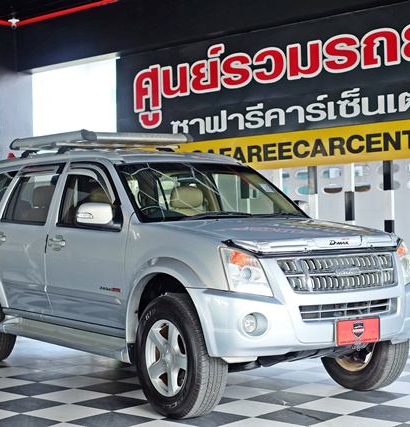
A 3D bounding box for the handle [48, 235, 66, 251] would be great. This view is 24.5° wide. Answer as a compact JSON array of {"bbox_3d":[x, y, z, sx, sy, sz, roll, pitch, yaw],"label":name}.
[{"bbox_3d":[-1.077,0.220,6.847,0.055,0.112,0.240,0,-1,-35],"label":"handle"}]

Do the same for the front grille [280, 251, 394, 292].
[{"bbox_3d":[0.824,0.354,5.616,0.920,0.205,0.120,0,-1,-35],"label":"front grille"}]

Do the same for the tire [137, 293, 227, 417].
[{"bbox_3d":[-0.141,0.858,5.705,0.240,0.745,0.745,0,-1,-35],"label":"tire"}]

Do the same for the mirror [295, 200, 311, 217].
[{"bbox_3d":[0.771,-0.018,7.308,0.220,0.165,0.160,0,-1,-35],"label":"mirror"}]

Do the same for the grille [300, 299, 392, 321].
[{"bbox_3d":[0.842,0.568,5.591,0.730,0.090,0.070,0,-1,-35],"label":"grille"}]

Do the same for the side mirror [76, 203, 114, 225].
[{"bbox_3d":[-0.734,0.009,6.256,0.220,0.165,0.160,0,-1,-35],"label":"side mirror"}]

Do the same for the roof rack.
[{"bbox_3d":[-0.889,-0.593,8.094,1.020,0.140,1.540,0,-1,-35],"label":"roof rack"}]

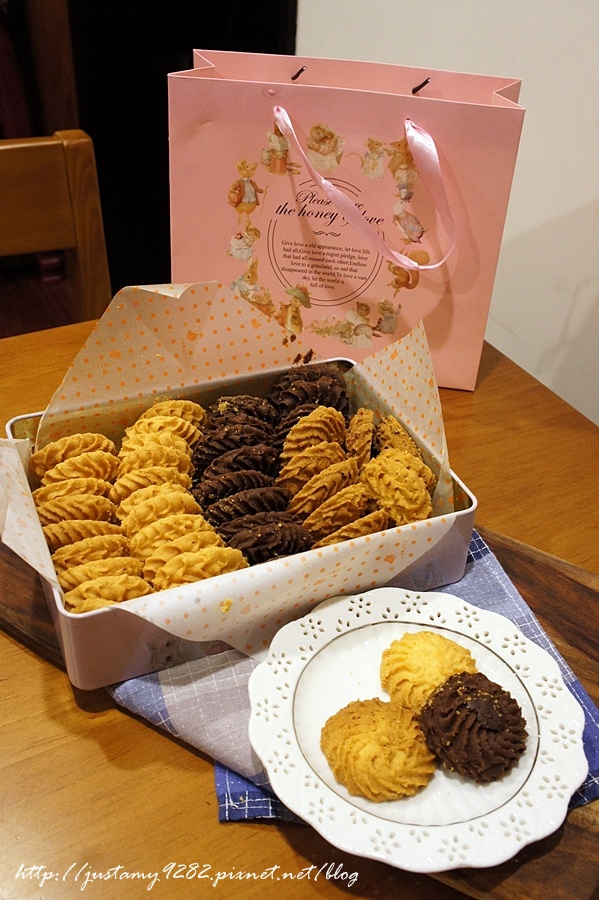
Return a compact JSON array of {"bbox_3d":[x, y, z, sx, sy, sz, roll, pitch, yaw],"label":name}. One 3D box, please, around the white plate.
[{"bbox_3d":[0.065,0.155,0.512,0.188,0.023,0.188,2,37,-1],"label":"white plate"}]

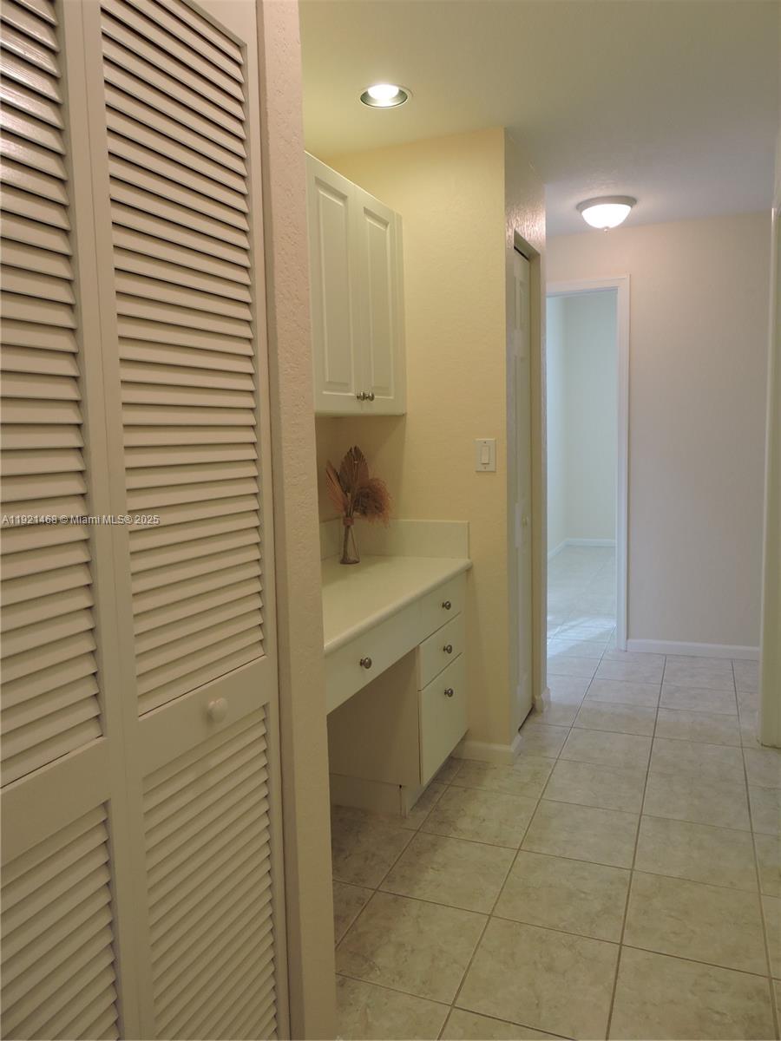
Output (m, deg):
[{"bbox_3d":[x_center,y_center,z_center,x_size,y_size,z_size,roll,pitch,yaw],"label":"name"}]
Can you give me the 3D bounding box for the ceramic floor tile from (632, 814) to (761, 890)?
[{"bbox_3d":[0.936,1.021,2.220,0.331,0.010,0.331,0,7,23],"label":"ceramic floor tile"}]

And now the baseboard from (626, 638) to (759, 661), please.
[{"bbox_3d":[1.710,0.735,4.095,0.703,0.078,0.014,0,7,23],"label":"baseboard"}]

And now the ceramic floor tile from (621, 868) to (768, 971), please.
[{"bbox_3d":[0.808,1.063,1.919,0.334,0.010,0.334,0,7,23],"label":"ceramic floor tile"}]

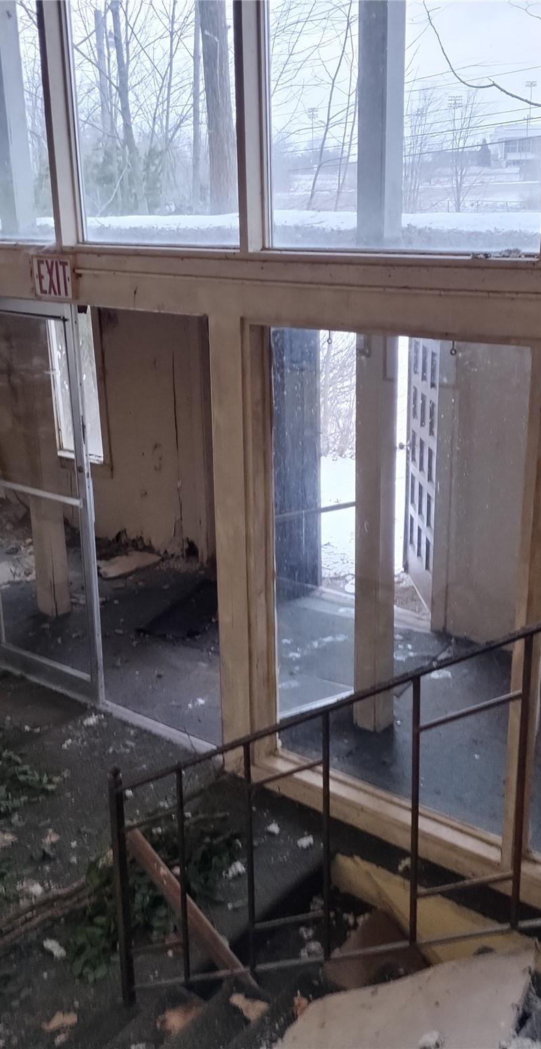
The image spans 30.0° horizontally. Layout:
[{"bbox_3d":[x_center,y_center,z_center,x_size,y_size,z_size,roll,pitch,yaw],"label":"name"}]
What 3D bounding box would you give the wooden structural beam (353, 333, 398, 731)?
[{"bbox_3d":[0.519,0.016,5.058,0.145,2.187,0.145,13,22,36],"label":"wooden structural beam"}]

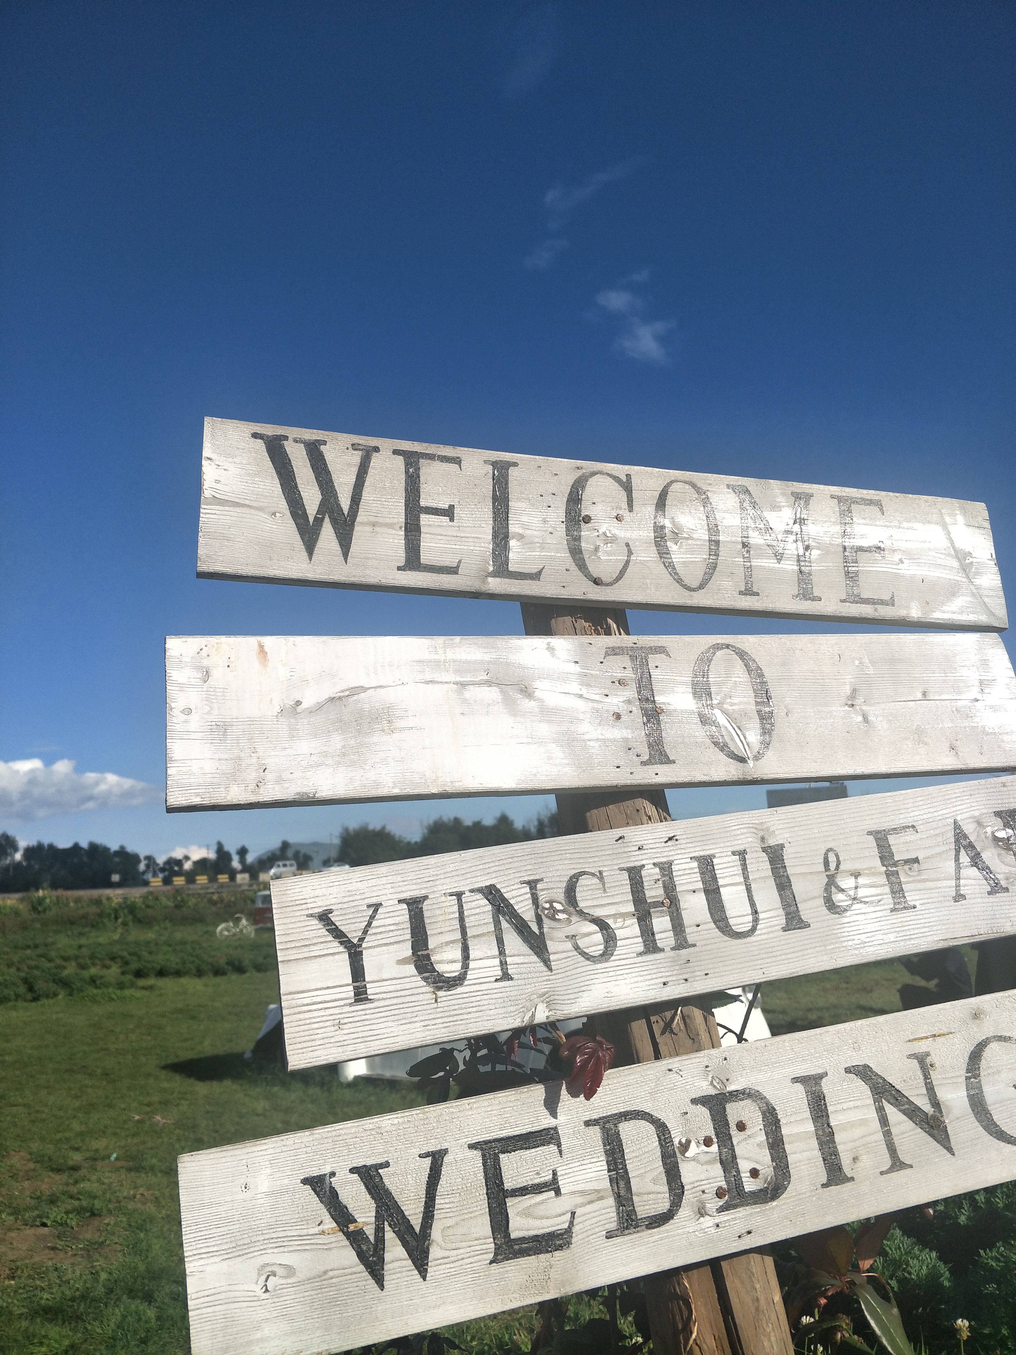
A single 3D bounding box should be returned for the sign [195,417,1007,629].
[{"bbox_3d":[0.147,-0.159,1.059,0.938,0.167,0.021,3,-14,-14],"label":"sign"}]

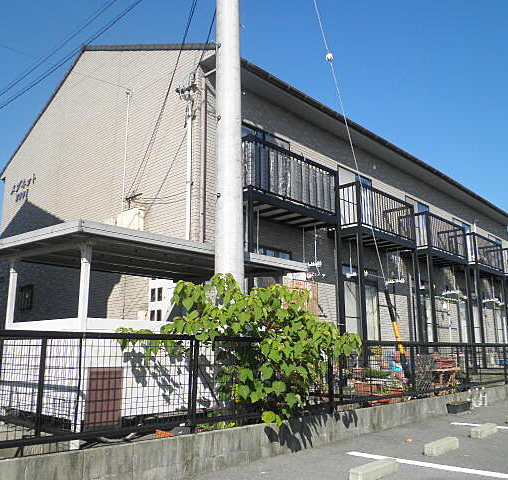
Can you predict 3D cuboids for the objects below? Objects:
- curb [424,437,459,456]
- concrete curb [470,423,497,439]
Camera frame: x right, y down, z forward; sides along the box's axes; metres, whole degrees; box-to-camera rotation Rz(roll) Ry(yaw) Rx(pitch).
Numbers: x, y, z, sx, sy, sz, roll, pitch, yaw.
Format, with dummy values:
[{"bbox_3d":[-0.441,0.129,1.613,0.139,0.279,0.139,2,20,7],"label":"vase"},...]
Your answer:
[{"bbox_3d":[1.880,2.071,4.810,0.120,0.090,0.600,-13,-18,43],"label":"curb"},{"bbox_3d":[2.707,2.245,5.650,0.120,0.090,0.600,-13,-18,43],"label":"concrete curb"}]

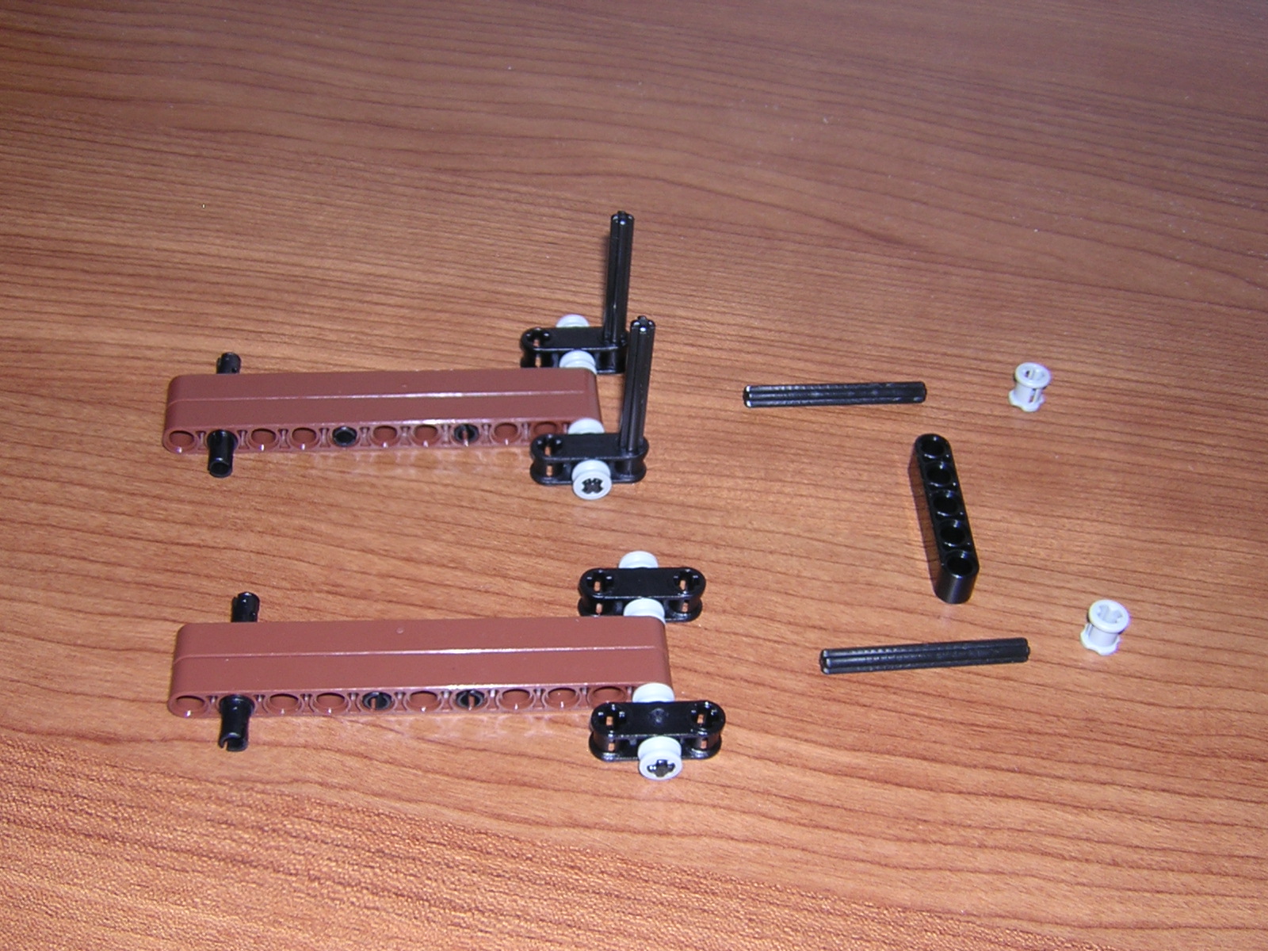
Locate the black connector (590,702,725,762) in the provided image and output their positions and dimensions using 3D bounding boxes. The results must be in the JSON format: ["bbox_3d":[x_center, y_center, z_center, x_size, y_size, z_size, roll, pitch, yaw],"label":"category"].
[{"bbox_3d":[0.004,0.044,0.297,0.024,0.008,0.008,-1,44,-6],"label":"black connector"}]

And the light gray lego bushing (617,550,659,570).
[{"bbox_3d":[0.001,0.018,0.324,0.007,0.007,0.004,-1,45,-6],"label":"light gray lego bushing"}]

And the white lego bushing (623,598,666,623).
[{"bbox_3d":[0.002,0.026,0.316,0.007,0.007,0.004,-1,44,-6],"label":"white lego bushing"}]

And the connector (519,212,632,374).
[{"bbox_3d":[-0.011,-0.037,0.356,0.024,0.040,0.008,-2,45,-7],"label":"connector"}]

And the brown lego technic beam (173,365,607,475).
[{"bbox_3d":[-0.051,-0.013,0.351,0.088,0.007,0.016,-2,44,-7],"label":"brown lego technic beam"}]

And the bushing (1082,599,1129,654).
[{"bbox_3d":[0.088,0.029,0.321,0.007,0.008,0.007,3,44,-3],"label":"bushing"}]

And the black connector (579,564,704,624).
[{"bbox_3d":[0.002,0.022,0.320,0.024,0.008,0.008,-1,44,-6],"label":"black connector"}]

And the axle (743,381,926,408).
[{"bbox_3d":[0.043,-0.017,0.366,0.040,0.005,0.005,-2,44,-7],"label":"axle"}]

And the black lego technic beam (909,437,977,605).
[{"bbox_3d":[0.061,0.008,0.339,0.007,0.008,0.040,1,44,-4],"label":"black lego technic beam"}]

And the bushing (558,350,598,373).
[{"bbox_3d":[-0.012,-0.022,0.363,0.007,0.007,0.004,-2,44,-7],"label":"bushing"}]

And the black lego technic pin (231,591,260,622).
[{"bbox_3d":[-0.070,0.028,0.307,0.006,0.006,0.016,-1,44,-5],"label":"black lego technic pin"}]

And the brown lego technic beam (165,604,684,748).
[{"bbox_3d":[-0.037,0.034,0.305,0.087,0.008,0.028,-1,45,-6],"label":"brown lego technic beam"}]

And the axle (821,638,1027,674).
[{"bbox_3d":[0.054,0.033,0.315,0.040,0.004,0.005,-2,45,-8],"label":"axle"}]

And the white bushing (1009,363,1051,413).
[{"bbox_3d":[0.085,-0.019,0.370,0.007,0.008,0.007,3,44,-3],"label":"white bushing"}]

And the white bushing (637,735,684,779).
[{"bbox_3d":[0.005,0.048,0.293,0.007,0.007,0.004,-1,44,-6],"label":"white bushing"}]

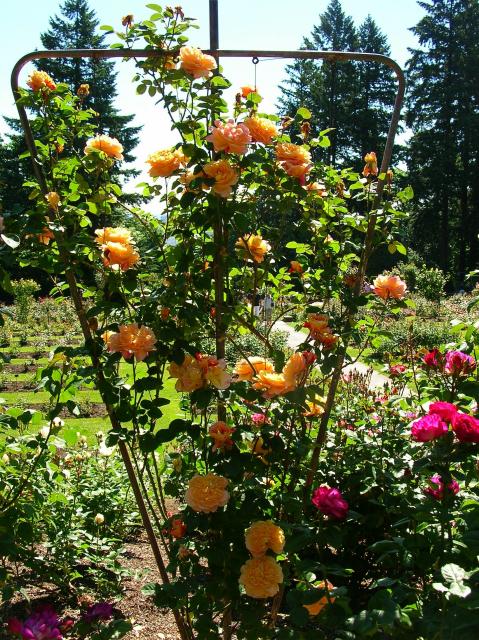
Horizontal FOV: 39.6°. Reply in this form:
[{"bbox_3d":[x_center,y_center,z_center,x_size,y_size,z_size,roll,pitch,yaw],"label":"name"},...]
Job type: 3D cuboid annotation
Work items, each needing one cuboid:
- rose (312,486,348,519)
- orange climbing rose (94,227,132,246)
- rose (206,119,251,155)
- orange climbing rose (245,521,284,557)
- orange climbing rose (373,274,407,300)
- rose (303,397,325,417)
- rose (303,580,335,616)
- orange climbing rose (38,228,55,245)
[{"bbox_3d":[0.274,0.549,2.000,0.108,0.085,0.100,13,18,0],"label":"rose"},{"bbox_3d":[-0.375,-0.241,1.980,0.113,0.074,0.107,0,6,0],"label":"orange climbing rose"},{"bbox_3d":[-0.032,-0.532,1.930,0.124,0.099,0.105,-1,4,-6],"label":"rose"},{"bbox_3d":[0.072,0.631,1.920,0.112,0.099,0.078,-1,4,0],"label":"orange climbing rose"},{"bbox_3d":[0.451,-0.098,2.000,0.102,0.078,0.097,3,0,0],"label":"orange climbing rose"},{"bbox_3d":[0.205,0.234,1.820,0.066,0.058,0.060,-1,3,-6],"label":"rose"},{"bbox_3d":[0.200,0.704,1.680,0.083,0.090,0.070,-1,3,0],"label":"rose"},{"bbox_3d":[-0.601,-0.260,2.070,0.048,0.047,0.043,-1,4,-6],"label":"orange climbing rose"}]

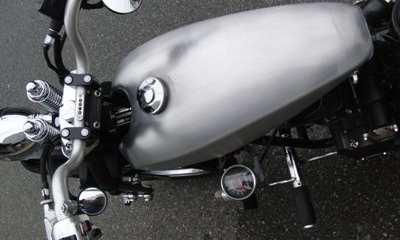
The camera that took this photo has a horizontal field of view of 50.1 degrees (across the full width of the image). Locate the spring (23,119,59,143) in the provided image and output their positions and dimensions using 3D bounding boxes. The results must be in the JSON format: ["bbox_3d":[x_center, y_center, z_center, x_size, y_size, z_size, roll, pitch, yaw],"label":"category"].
[{"bbox_3d":[-0.318,0.022,0.874,0.046,0.153,0.046,-8,78,6],"label":"spring"}]

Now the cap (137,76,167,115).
[{"bbox_3d":[-0.083,-0.042,0.760,0.066,0.021,0.066,-4,84,37],"label":"cap"}]

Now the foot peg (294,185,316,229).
[{"bbox_3d":[0.281,0.230,1.140,0.036,0.036,0.112,-16,77,35],"label":"foot peg"}]

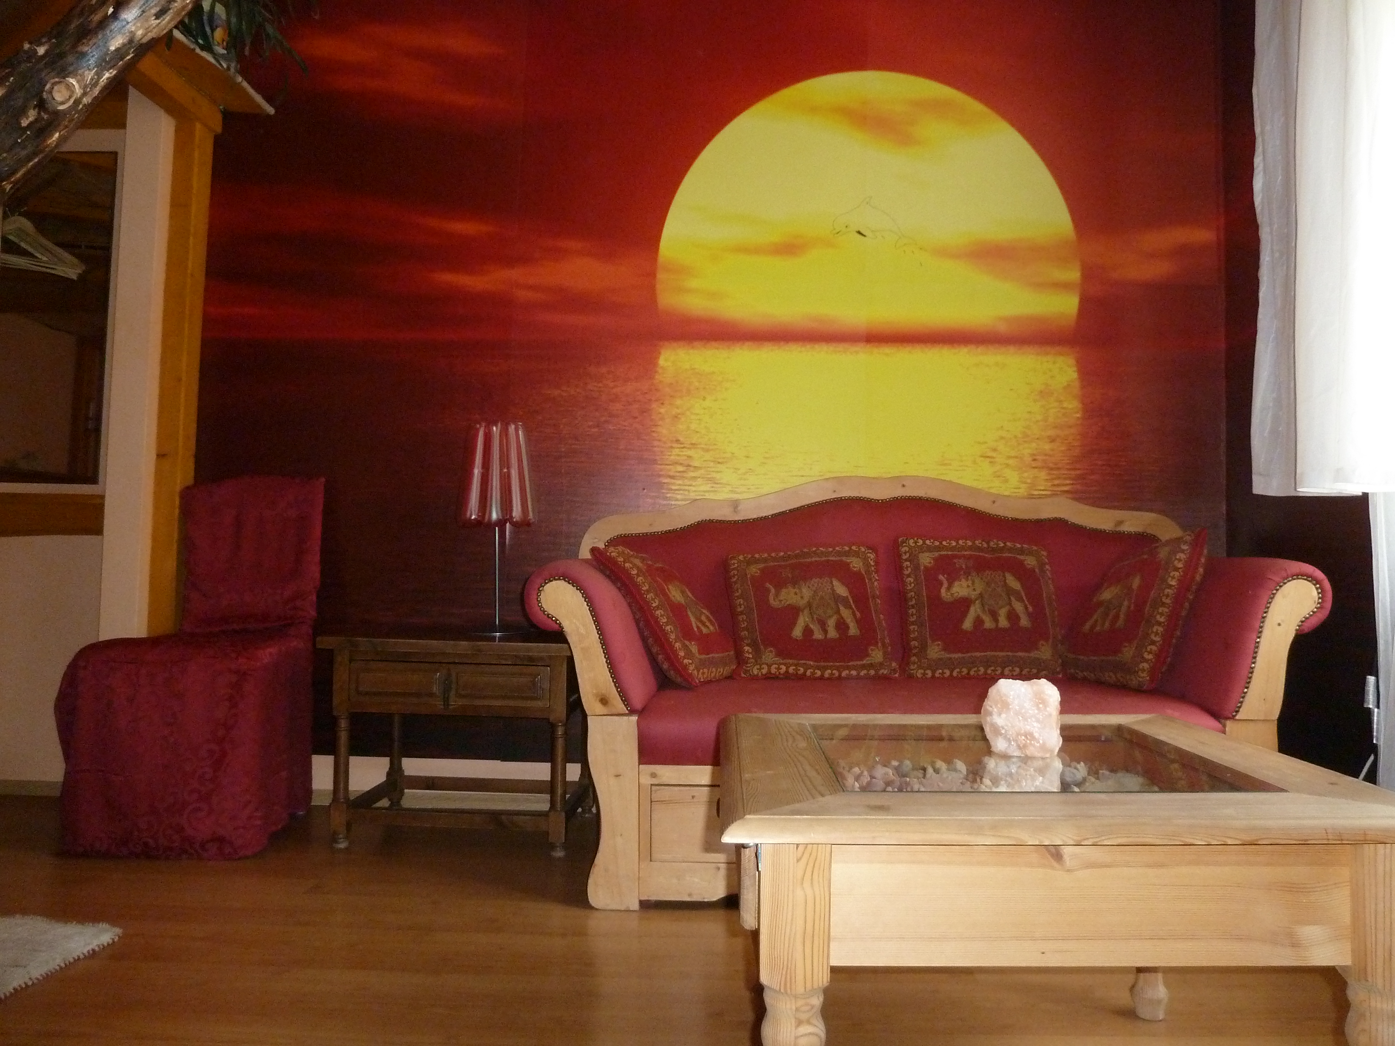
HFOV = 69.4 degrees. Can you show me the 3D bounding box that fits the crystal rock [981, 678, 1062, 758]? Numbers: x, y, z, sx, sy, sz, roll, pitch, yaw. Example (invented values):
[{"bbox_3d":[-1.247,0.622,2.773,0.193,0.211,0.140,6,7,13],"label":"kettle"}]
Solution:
[{"bbox_3d":[0.452,0.270,1.409,0.102,0.106,0.085,1,-2,1],"label":"crystal rock"}]

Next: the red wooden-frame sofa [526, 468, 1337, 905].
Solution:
[{"bbox_3d":[0.521,0.364,2.614,1.733,1.026,0.790,1,-2,1],"label":"red wooden-frame sofa"}]

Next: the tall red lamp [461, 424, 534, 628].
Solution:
[{"bbox_3d":[-0.561,0.012,2.833,0.194,0.600,0.194,1,-2,1],"label":"tall red lamp"}]

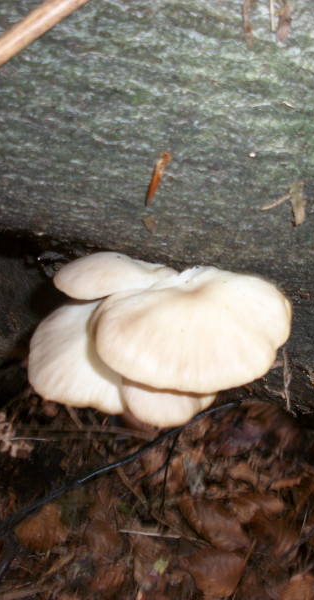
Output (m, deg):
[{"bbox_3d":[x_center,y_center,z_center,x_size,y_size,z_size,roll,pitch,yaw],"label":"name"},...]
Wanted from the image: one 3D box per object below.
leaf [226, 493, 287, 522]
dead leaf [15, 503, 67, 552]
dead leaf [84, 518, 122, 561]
[{"bbox_3d":[0.082,0.169,0.662,0.046,0.010,0.022,-3,39,-6],"label":"leaf"},{"bbox_3d":[-0.091,0.182,0.644,0.038,0.012,0.036,-15,42,-20],"label":"dead leaf"},{"bbox_3d":[-0.043,0.189,0.638,0.026,0.012,0.040,-22,45,-27],"label":"dead leaf"}]

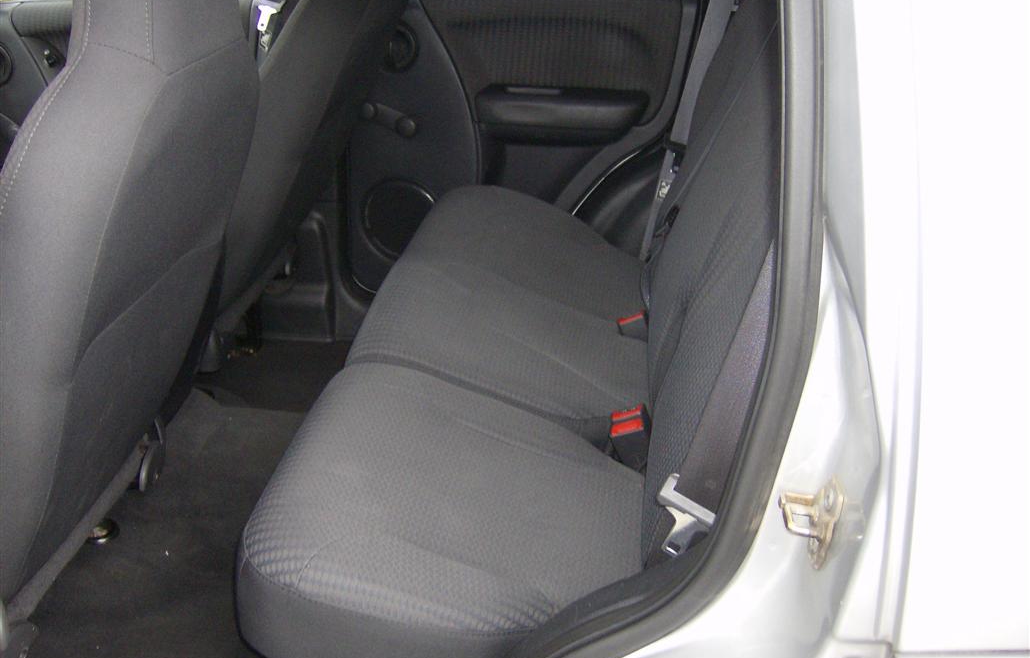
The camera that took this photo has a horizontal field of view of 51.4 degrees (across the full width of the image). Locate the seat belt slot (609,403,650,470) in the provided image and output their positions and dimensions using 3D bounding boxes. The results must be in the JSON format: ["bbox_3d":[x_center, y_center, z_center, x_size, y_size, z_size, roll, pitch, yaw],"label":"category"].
[{"bbox_3d":[0.162,0.155,1.470,0.046,0.080,0.056,-12,24,13],"label":"seat belt slot"}]

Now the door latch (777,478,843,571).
[{"bbox_3d":[0.236,0.155,0.850,0.042,0.076,0.038,4,27,-8],"label":"door latch"}]

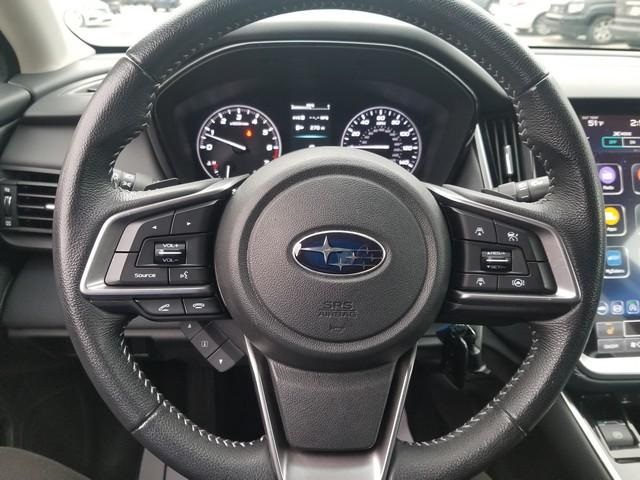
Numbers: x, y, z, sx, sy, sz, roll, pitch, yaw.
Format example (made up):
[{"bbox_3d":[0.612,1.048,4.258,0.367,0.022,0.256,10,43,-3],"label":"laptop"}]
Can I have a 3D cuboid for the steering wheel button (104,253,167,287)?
[{"bbox_3d":[-0.127,0.020,0.330,0.043,0.023,0.010,0,6,0],"label":"steering wheel button"}]

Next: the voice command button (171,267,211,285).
[{"bbox_3d":[-0.089,0.024,0.330,0.028,0.012,0.010,0,6,0],"label":"voice command button"}]

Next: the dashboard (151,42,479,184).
[{"bbox_3d":[-0.006,-0.146,0.570,0.377,0.172,0.100,0,11,0],"label":"dashboard"}]

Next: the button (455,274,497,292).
[{"bbox_3d":[0.107,0.030,0.331,0.029,0.012,0.010,0,6,0],"label":"button"}]

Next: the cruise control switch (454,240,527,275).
[{"bbox_3d":[0.117,0.012,0.329,0.049,0.023,0.014,0,6,0],"label":"cruise control switch"}]

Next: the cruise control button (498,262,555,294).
[{"bbox_3d":[0.142,0.026,0.331,0.038,0.022,0.010,0,6,0],"label":"cruise control button"}]

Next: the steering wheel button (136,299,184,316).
[{"bbox_3d":[-0.112,0.048,0.339,0.034,0.013,0.010,0,6,0],"label":"steering wheel button"}]

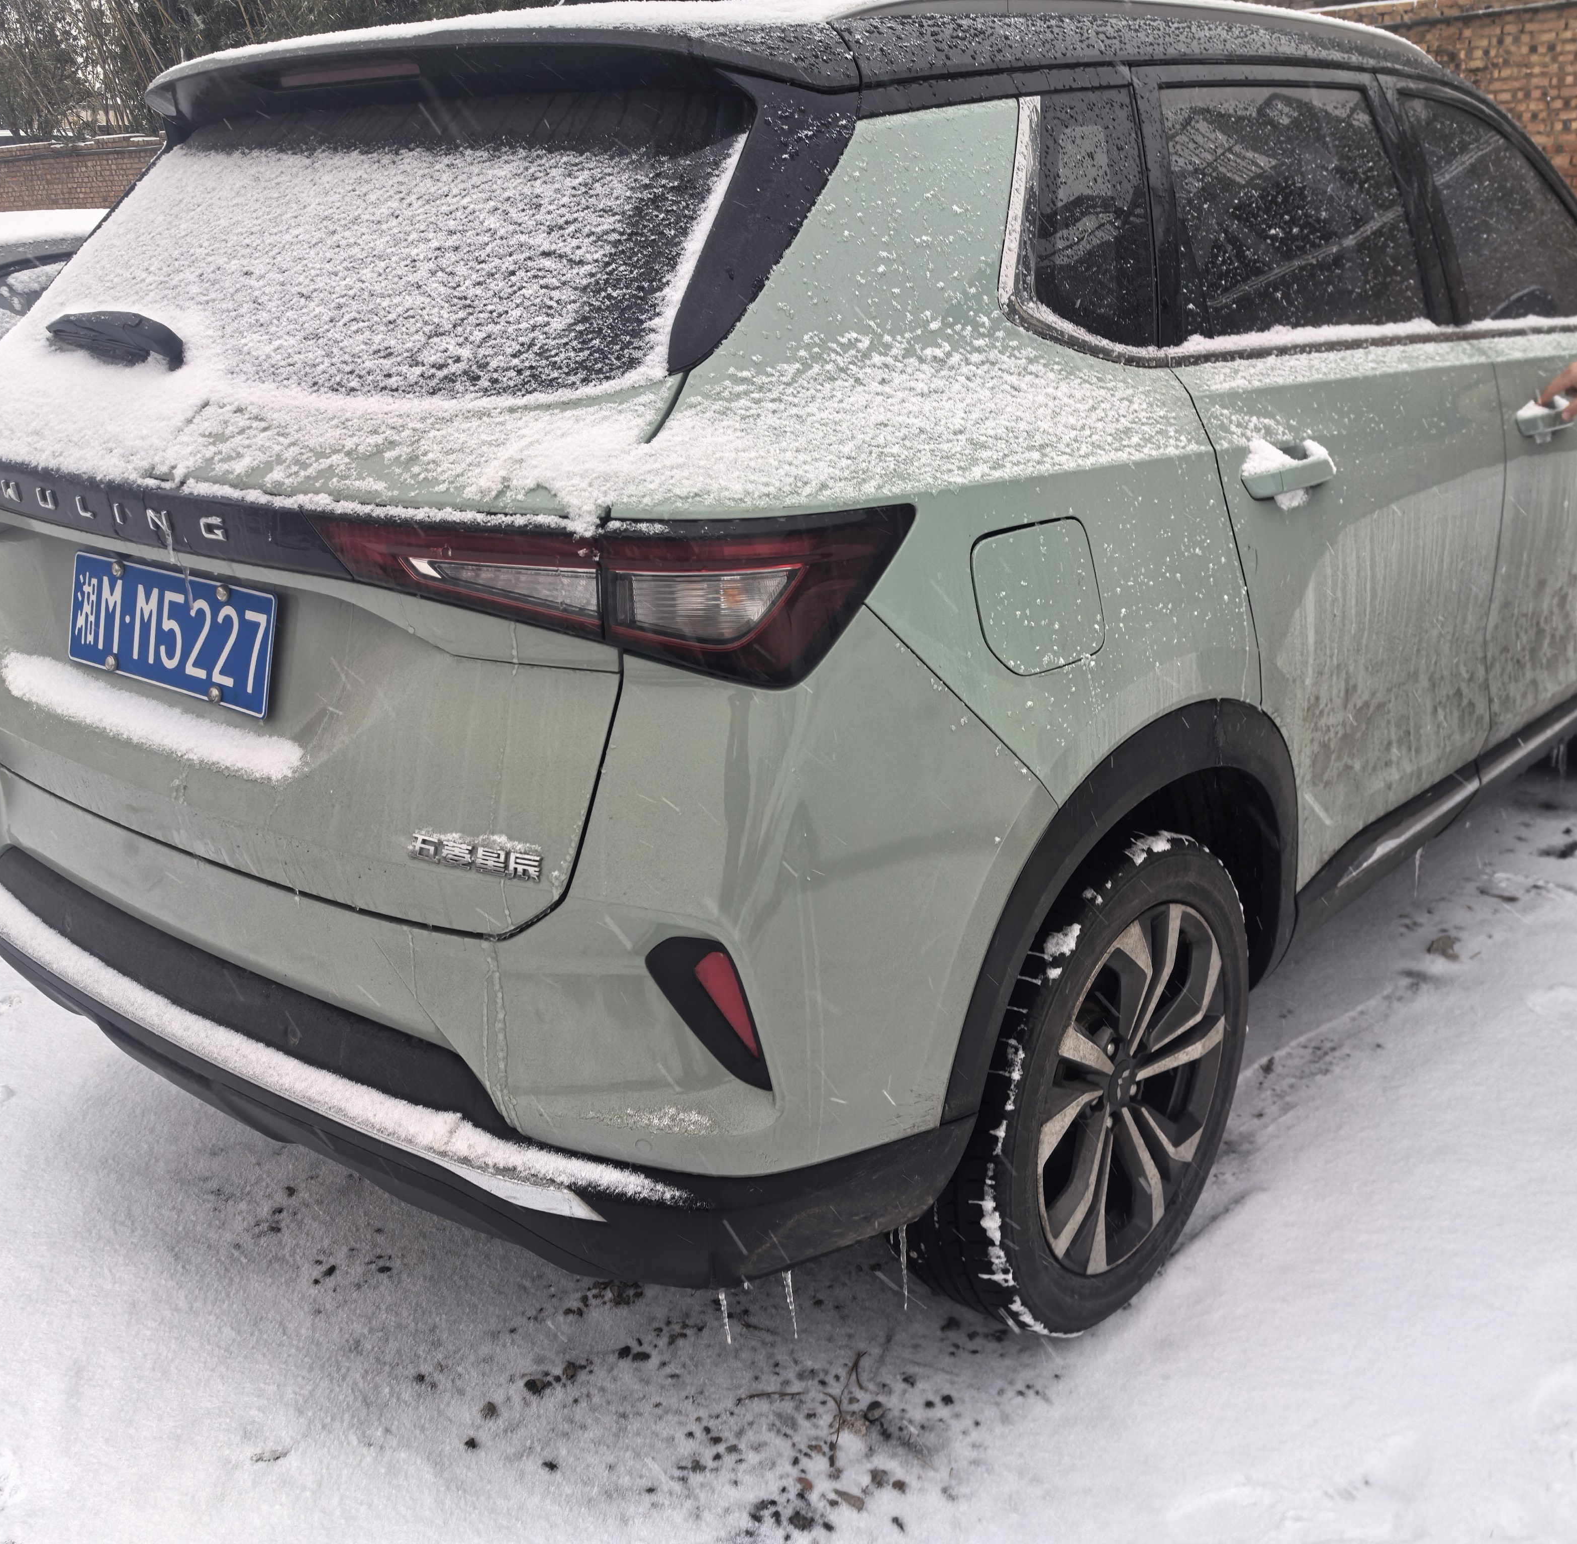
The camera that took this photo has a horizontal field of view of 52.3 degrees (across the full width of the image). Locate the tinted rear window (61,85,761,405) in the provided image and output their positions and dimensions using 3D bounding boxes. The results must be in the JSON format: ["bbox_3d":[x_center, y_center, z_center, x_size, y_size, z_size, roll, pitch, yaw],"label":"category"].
[{"bbox_3d":[-0.553,-0.631,1.930,1.280,0.410,0.075,15,-17,38],"label":"tinted rear window"}]

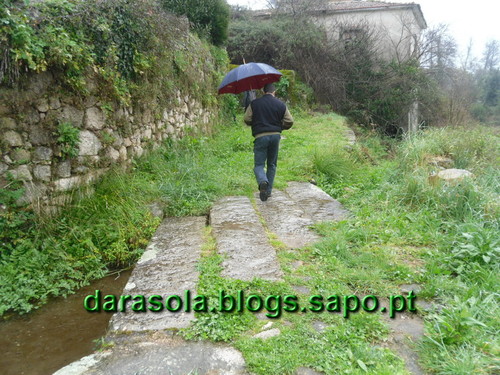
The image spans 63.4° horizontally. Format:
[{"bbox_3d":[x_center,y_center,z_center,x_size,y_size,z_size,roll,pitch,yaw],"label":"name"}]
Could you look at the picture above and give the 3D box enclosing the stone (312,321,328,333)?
[{"bbox_3d":[0.481,0.963,2.764,0.120,0.050,0.130,2,13,11],"label":"stone"}]

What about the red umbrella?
[{"bbox_3d":[0.029,-1.474,6.084,0.980,0.800,0.980,-15,3,0],"label":"red umbrella"}]

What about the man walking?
[{"bbox_3d":[0.280,-0.651,5.964,0.700,1.680,0.550,0,13,2],"label":"man walking"}]

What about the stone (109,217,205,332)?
[{"bbox_3d":[-0.751,0.767,3.988,0.547,0.200,2.558,-1,13,-4],"label":"stone"}]

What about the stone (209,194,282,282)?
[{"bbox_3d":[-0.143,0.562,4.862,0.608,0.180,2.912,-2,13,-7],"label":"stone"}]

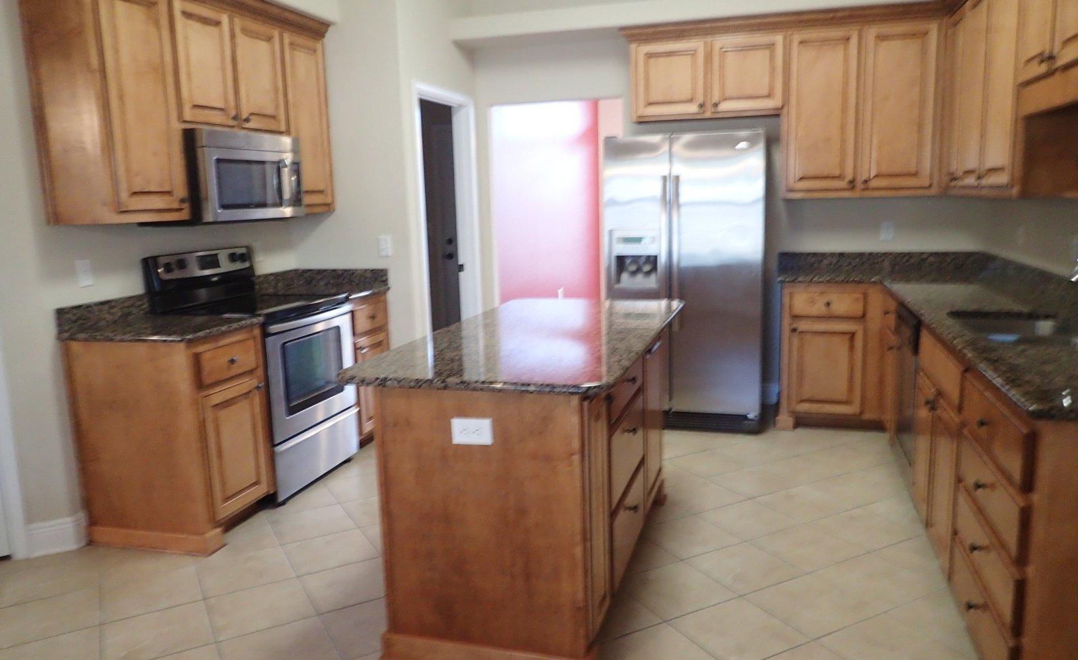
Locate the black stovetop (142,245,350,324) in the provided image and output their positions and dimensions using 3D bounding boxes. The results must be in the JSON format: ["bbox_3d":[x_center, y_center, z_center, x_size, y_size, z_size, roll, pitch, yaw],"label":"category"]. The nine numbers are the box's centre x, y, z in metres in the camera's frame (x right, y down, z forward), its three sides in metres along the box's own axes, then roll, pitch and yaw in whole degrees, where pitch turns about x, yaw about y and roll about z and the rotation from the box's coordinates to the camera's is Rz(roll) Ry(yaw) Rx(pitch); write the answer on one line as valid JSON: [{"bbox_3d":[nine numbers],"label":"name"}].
[{"bbox_3d":[-1.404,-0.247,3.896,0.610,0.310,0.760,1,10,17],"label":"black stovetop"}]

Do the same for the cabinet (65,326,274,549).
[{"bbox_3d":[-1.587,0.452,3.425,0.634,0.883,0.481,1,10,17],"label":"cabinet"}]

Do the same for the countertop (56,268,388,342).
[{"bbox_3d":[-1.427,-0.147,3.878,0.620,0.150,1.700,1,10,17],"label":"countertop"}]

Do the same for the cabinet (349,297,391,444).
[{"bbox_3d":[-1.228,0.245,4.572,0.634,0.883,0.411,1,10,17],"label":"cabinet"}]

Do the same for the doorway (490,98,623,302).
[{"bbox_3d":[0.162,-0.548,5.539,0.930,2.060,0.140,1,10,17],"label":"doorway"}]

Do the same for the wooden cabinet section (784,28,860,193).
[{"bbox_3d":[1.699,-1.291,4.688,0.392,0.910,0.343,1,10,17],"label":"wooden cabinet section"}]

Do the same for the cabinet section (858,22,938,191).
[{"bbox_3d":[2.077,-1.282,4.574,0.398,0.910,0.343,1,10,17],"label":"cabinet section"}]

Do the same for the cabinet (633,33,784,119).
[{"bbox_3d":[1.060,-1.547,4.872,0.900,0.464,0.333,1,10,17],"label":"cabinet"}]

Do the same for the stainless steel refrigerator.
[{"bbox_3d":[0.937,-0.313,4.857,0.905,1.745,0.740,1,10,17],"label":"stainless steel refrigerator"}]

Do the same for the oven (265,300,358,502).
[{"bbox_3d":[-1.386,0.335,3.990,0.610,0.870,0.760,1,10,17],"label":"oven"}]

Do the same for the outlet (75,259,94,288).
[{"bbox_3d":[-1.933,-0.240,3.309,0.010,0.116,0.072,1,10,17],"label":"outlet"}]

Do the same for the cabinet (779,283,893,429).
[{"bbox_3d":[1.770,0.123,4.794,0.570,0.883,0.628,1,10,17],"label":"cabinet"}]

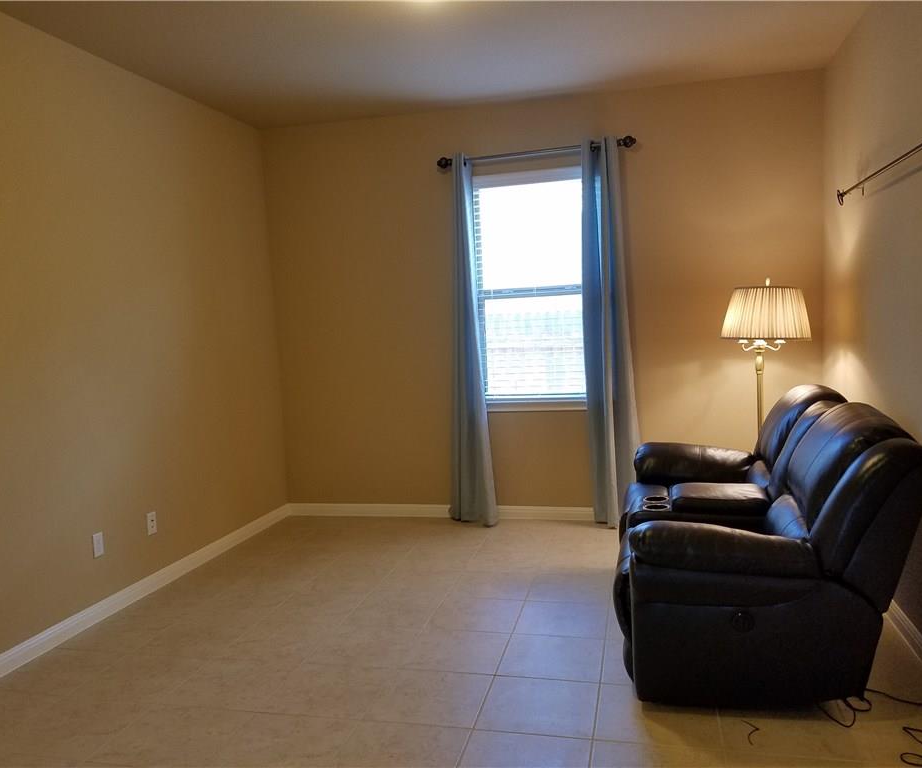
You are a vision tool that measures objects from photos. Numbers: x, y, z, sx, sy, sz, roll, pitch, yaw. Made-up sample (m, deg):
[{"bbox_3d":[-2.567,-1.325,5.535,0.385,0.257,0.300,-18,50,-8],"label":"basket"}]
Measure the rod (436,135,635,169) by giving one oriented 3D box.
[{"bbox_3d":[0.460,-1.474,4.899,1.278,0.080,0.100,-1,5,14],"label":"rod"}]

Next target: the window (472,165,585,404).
[{"bbox_3d":[0.500,-0.635,5.084,0.864,1.516,0.100,-1,5,14],"label":"window"}]

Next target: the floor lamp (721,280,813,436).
[{"bbox_3d":[1.708,0.184,4.322,0.472,1.547,0.472,-1,5,14],"label":"floor lamp"}]

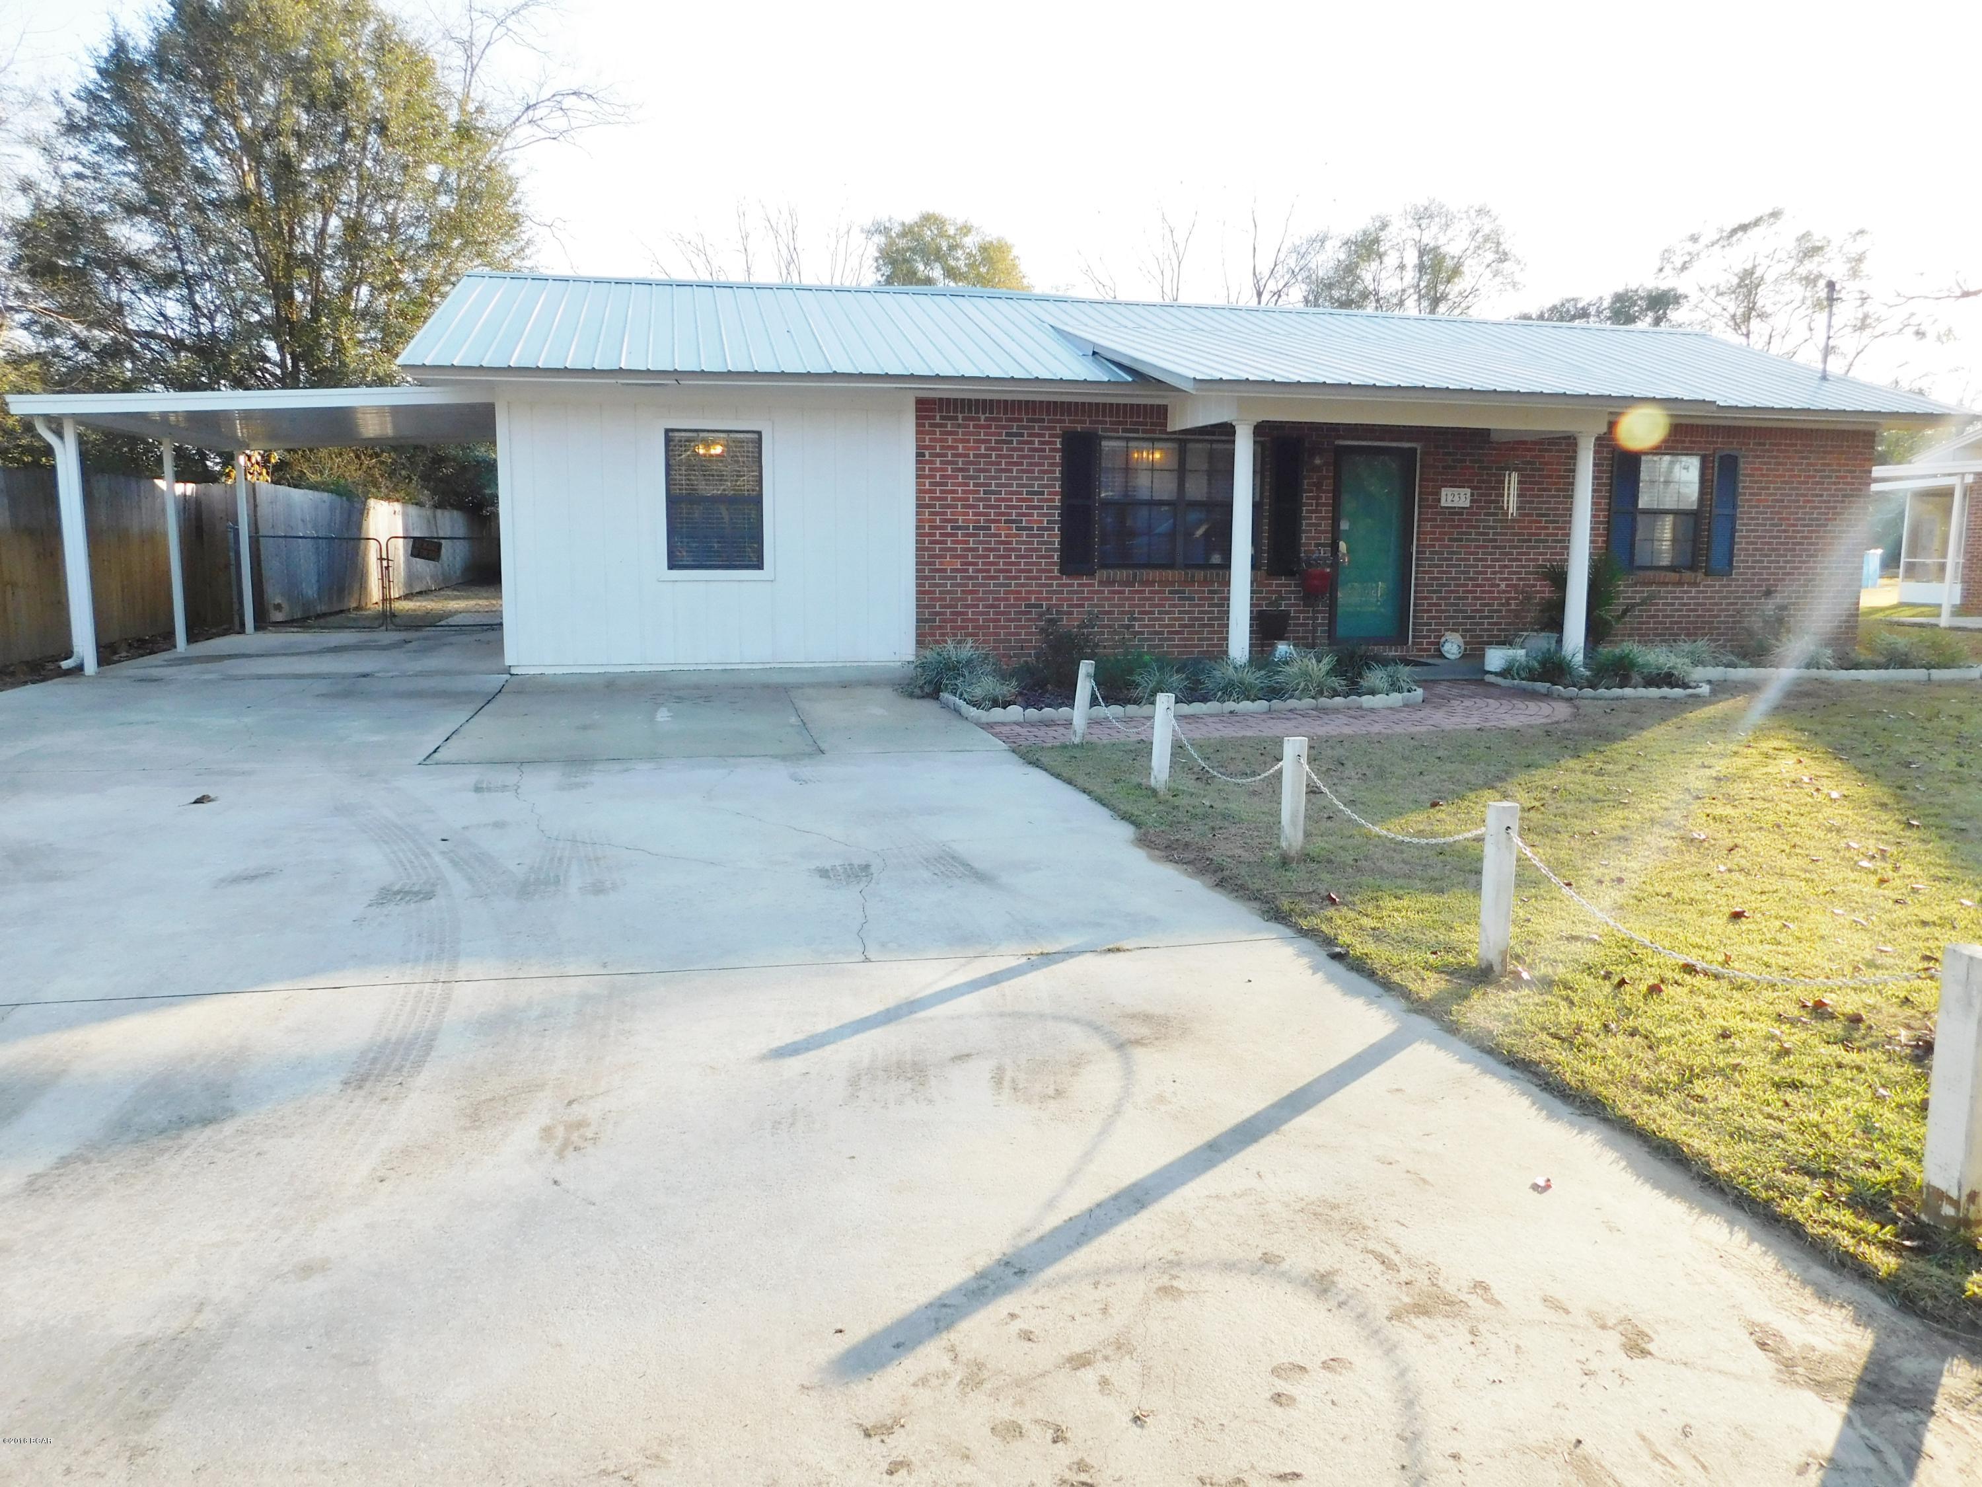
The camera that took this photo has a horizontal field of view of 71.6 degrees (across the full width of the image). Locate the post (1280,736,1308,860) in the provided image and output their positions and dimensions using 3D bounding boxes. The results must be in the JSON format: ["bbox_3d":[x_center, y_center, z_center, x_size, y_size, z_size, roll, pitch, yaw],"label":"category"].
[{"bbox_3d":[1.382,0.247,6.232,0.078,0.541,0.078,-2,8,-14],"label":"post"}]

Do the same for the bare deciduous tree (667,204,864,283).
[{"bbox_3d":[-5.920,-9.154,36.662,5.800,10.133,5.800,-1,8,-9],"label":"bare deciduous tree"}]

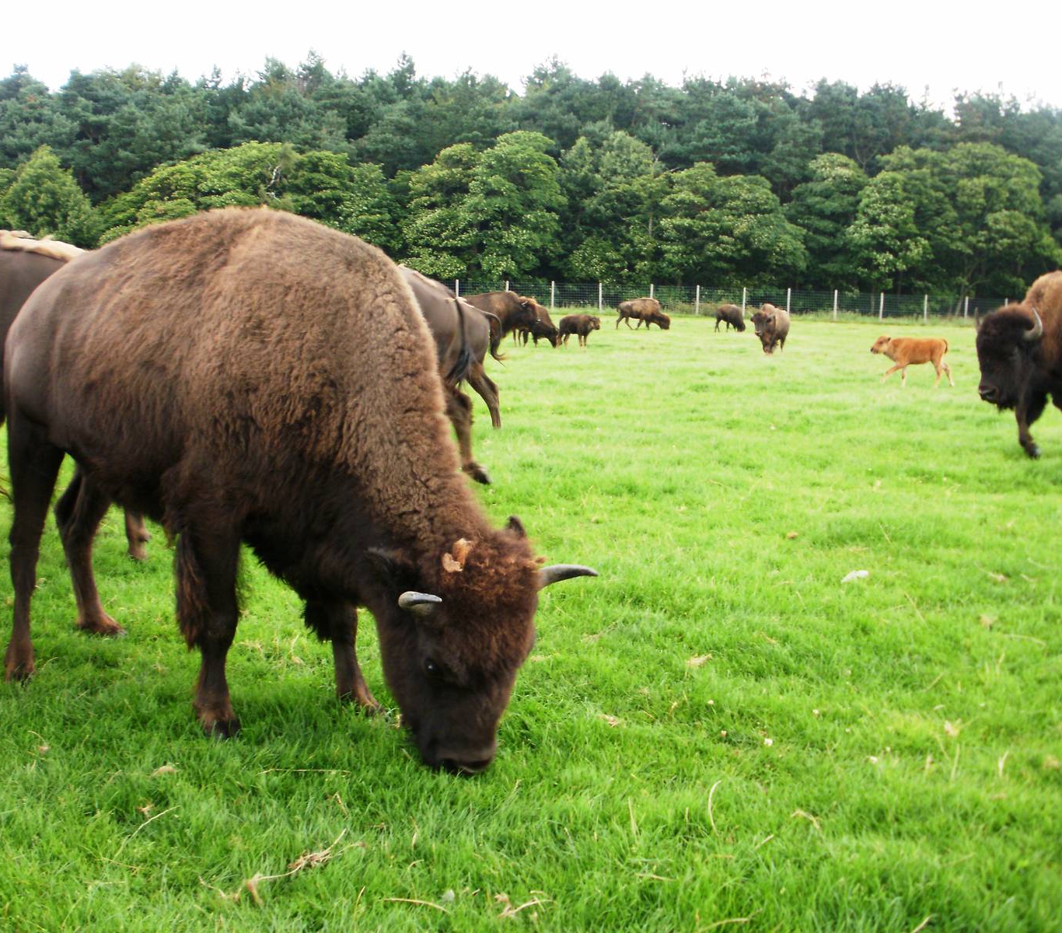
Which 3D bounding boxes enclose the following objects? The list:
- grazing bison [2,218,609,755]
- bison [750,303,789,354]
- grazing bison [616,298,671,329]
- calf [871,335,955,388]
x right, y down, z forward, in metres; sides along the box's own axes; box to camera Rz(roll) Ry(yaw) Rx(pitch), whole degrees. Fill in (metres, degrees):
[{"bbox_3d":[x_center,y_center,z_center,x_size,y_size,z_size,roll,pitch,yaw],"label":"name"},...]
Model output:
[{"bbox_3d":[-0.828,-0.010,4.015,2.000,1.550,0.720,7,9,33],"label":"grazing bison"},{"bbox_3d":[6.246,-3.618,33.800,0.640,1.280,1.950,5,8,23],"label":"bison"},{"bbox_3d":[4.468,-6.093,51.500,2.100,1.260,0.620,3,8,10],"label":"grazing bison"},{"bbox_3d":[5.985,-1.647,20.300,1.240,0.790,0.360,3,8,7],"label":"calf"}]

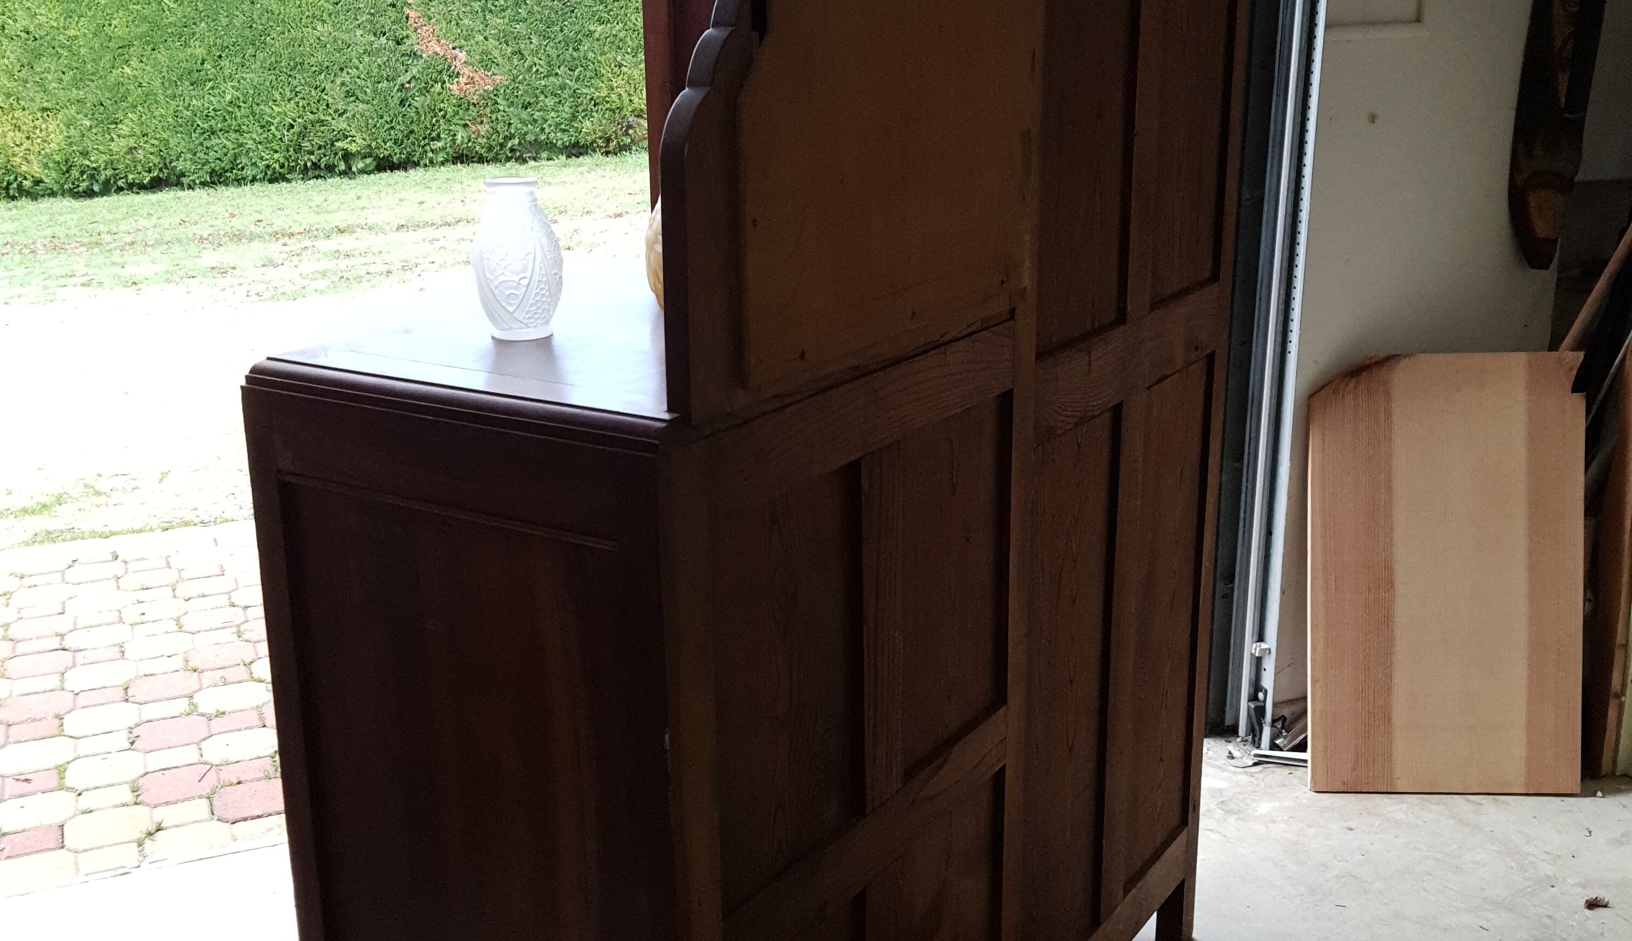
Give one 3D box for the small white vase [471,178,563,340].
[{"bbox_3d":[-0.285,-0.202,1.560,0.085,0.148,0.085,-1,16,0],"label":"small white vase"}]

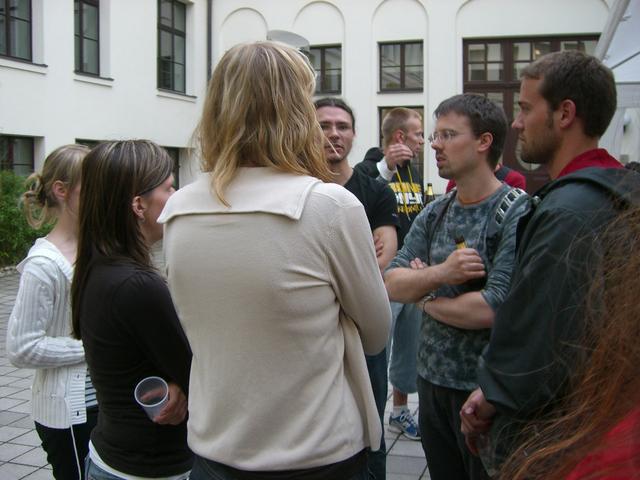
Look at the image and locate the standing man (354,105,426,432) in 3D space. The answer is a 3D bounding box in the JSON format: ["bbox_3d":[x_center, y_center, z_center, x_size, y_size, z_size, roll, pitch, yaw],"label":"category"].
[{"bbox_3d":[0.430,0.165,3.780,0.520,1.740,0.400,-4,6,-38],"label":"standing man"}]

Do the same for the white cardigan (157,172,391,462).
[{"bbox_3d":[-0.090,0.150,1.480,0.460,0.600,0.350,2,5,24],"label":"white cardigan"}]

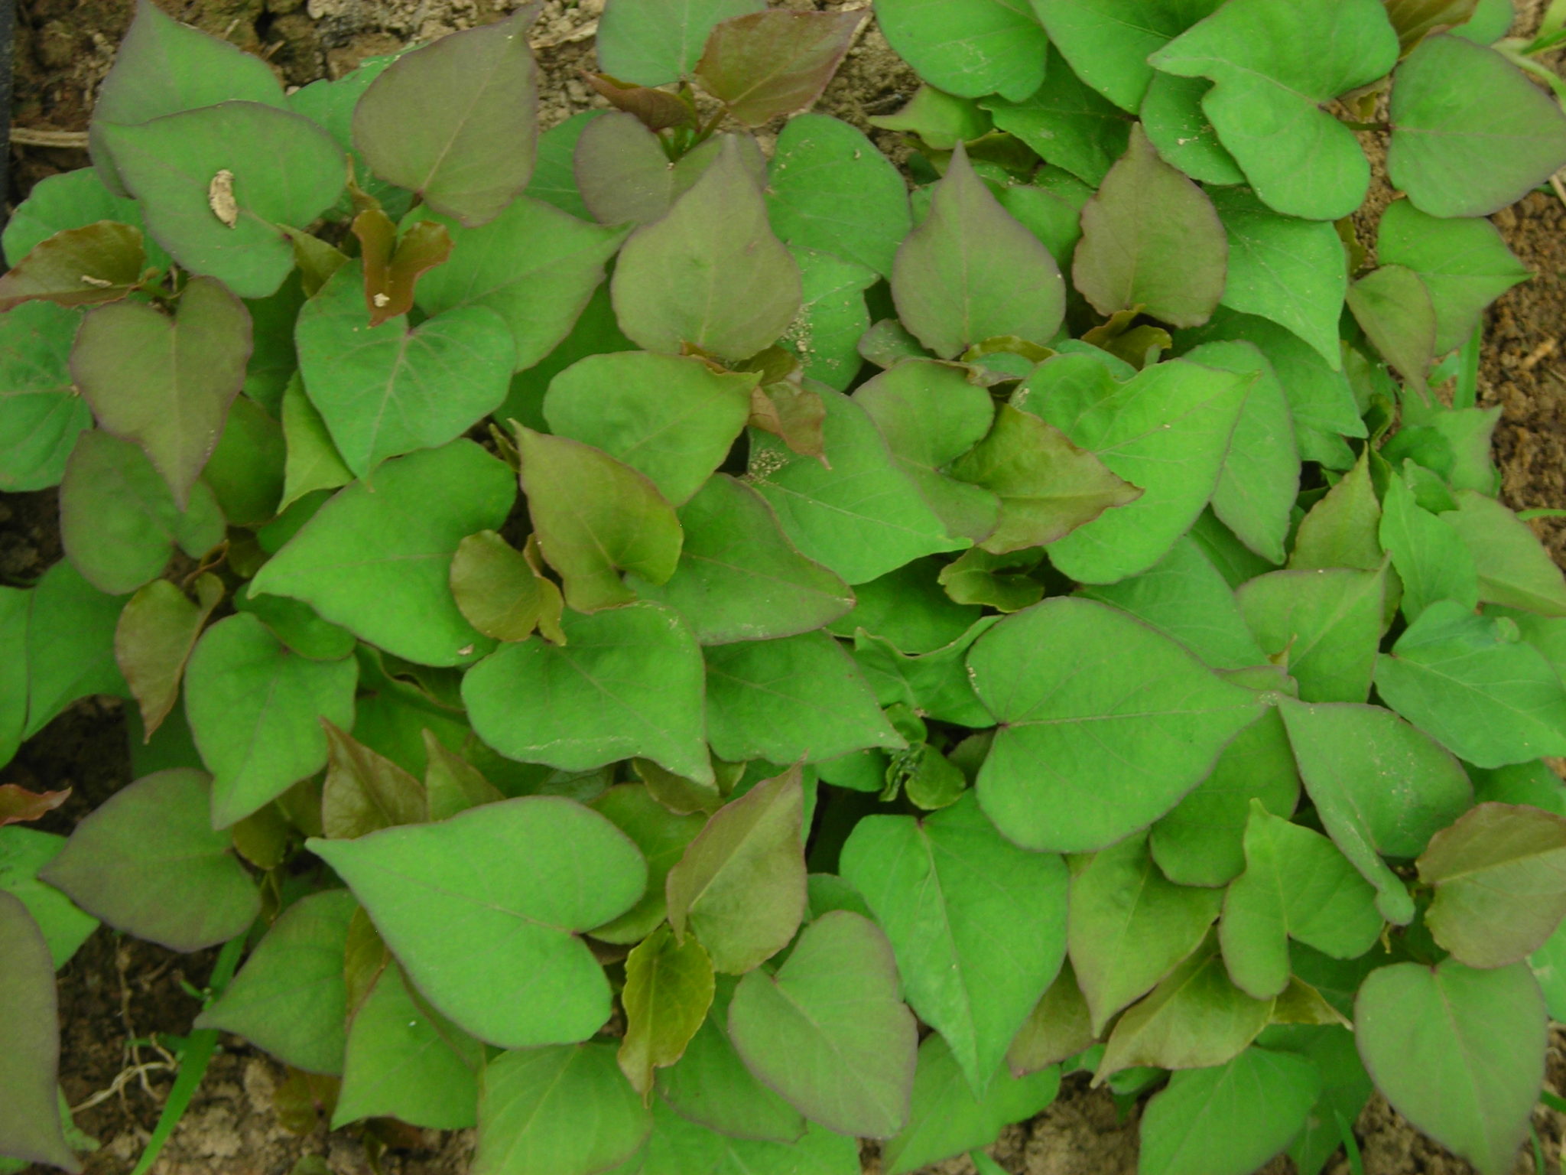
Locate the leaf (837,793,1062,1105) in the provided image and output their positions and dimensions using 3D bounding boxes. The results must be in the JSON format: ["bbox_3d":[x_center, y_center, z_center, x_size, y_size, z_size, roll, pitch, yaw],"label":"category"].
[{"bbox_3d":[0.054,0.104,0.859,0.063,0.024,0.088,-11,77,-2],"label":"leaf"}]

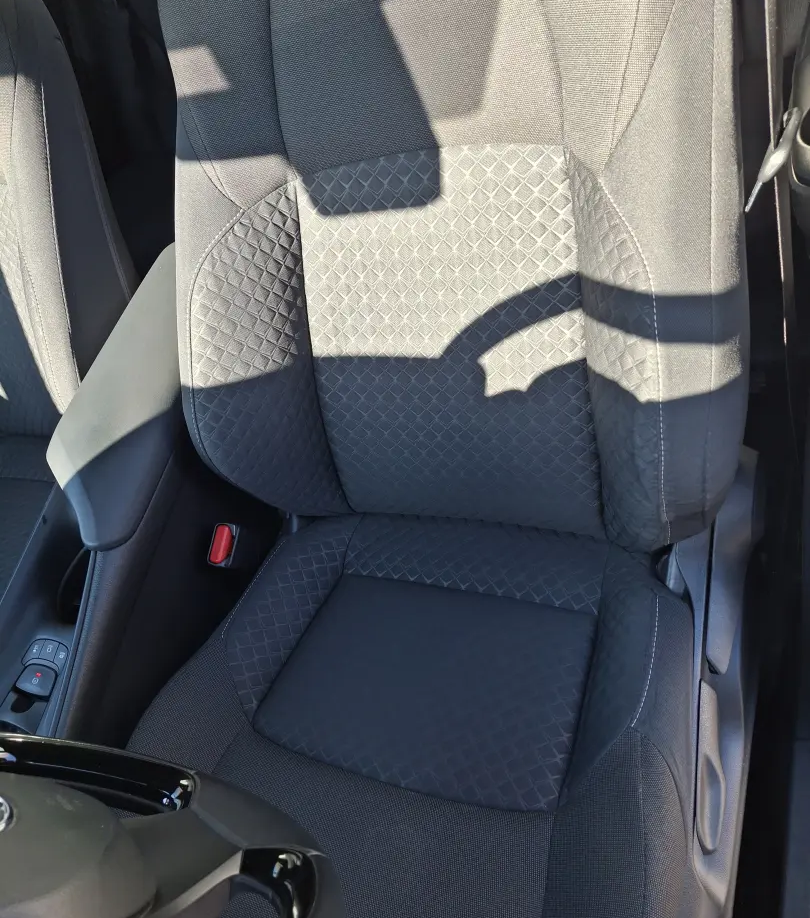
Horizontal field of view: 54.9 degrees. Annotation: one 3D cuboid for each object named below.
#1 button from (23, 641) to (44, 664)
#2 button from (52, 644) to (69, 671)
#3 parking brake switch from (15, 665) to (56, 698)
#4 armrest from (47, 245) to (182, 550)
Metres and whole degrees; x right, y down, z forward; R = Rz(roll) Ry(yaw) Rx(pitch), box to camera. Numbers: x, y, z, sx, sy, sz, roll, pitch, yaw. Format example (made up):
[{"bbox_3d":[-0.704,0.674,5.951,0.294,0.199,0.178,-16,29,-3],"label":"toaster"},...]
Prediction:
[{"bbox_3d":[-0.371,0.198,0.786,0.019,0.007,0.024,-1,58,24],"label":"button"},{"bbox_3d":[-0.338,0.197,0.771,0.019,0.007,0.024,-1,58,24],"label":"button"},{"bbox_3d":[-0.360,0.219,0.766,0.042,0.014,0.027,-1,58,24],"label":"parking brake switch"},{"bbox_3d":[-0.288,-0.090,0.868,0.145,0.058,0.390,1,56,25],"label":"armrest"}]

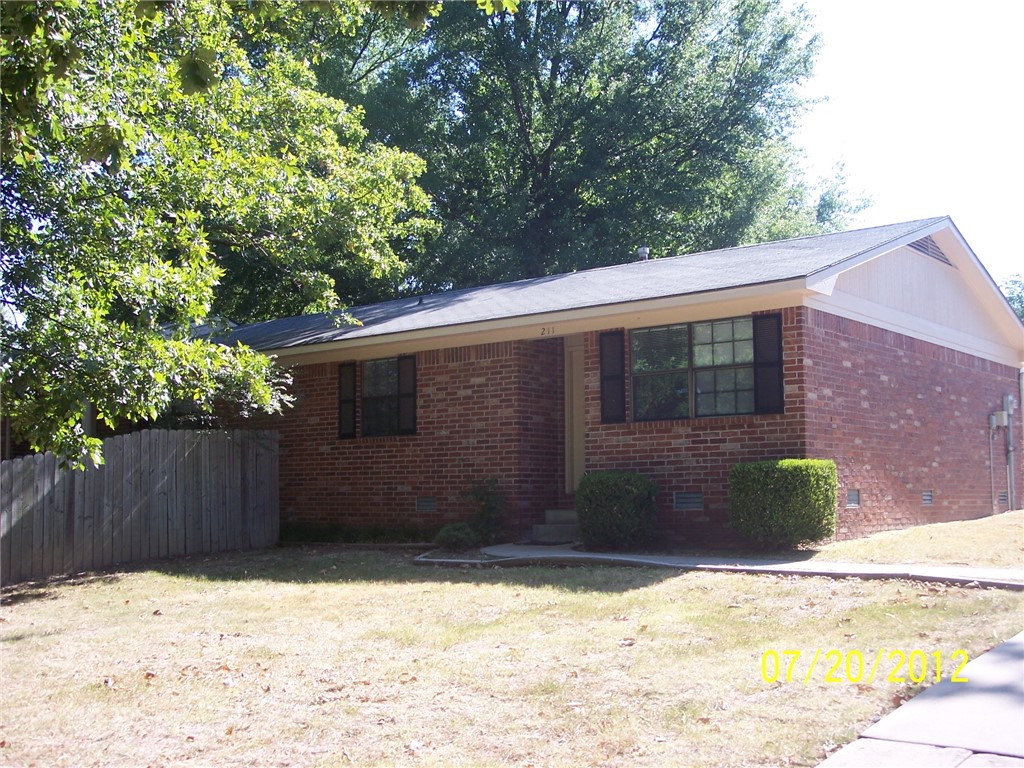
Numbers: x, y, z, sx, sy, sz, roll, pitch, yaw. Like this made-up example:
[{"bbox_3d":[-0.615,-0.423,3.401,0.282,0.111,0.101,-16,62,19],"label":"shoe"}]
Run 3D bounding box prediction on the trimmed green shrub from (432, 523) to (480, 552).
[{"bbox_3d":[-0.698,1.927,14.500,0.600,0.390,0.560,0,-6,0],"label":"trimmed green shrub"}]

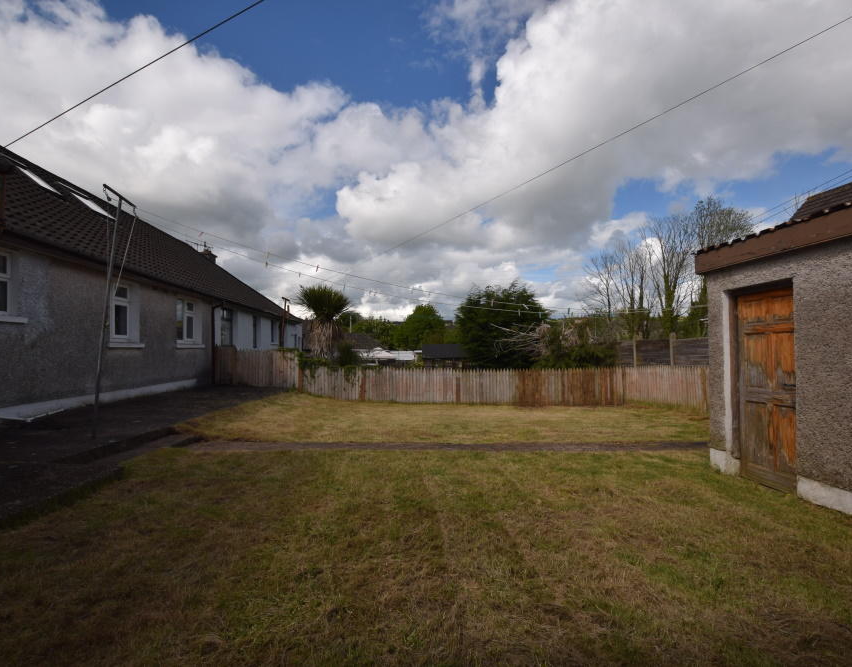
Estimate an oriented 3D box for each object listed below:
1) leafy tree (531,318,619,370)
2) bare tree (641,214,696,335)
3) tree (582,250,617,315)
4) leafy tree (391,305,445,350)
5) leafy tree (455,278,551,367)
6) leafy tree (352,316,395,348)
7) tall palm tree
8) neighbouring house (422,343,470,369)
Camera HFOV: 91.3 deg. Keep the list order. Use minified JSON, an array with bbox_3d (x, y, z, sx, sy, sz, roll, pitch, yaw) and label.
[{"bbox_3d":[4.734,0.723,13.284,2.680,2.410,2.200,0,-2,0],"label":"leafy tree"},{"bbox_3d":[16.285,-2.658,28.099,3.900,11.110,3.900,0,-2,0],"label":"bare tree"},{"bbox_3d":[12.519,-1.602,30.067,2.740,9.130,2.740,0,-2,0],"label":"tree"},{"bbox_3d":[-0.924,0.460,55.013,7.260,8.600,7.260,0,-2,0],"label":"leafy tree"},{"bbox_3d":[2.809,0.076,15.506,3.500,4.040,3.500,0,-2,0],"label":"leafy tree"},{"bbox_3d":[-7.167,1.242,57.990,6.680,7.230,6.680,0,-2,0],"label":"leafy tree"},{"bbox_3d":[-3.305,0.185,13.501,1.850,3.490,1.850,0,-2,0],"label":"tall palm tree"},{"bbox_3d":[1.543,1.950,27.952,3.700,2.490,3.000,0,-2,0],"label":"neighbouring house"}]

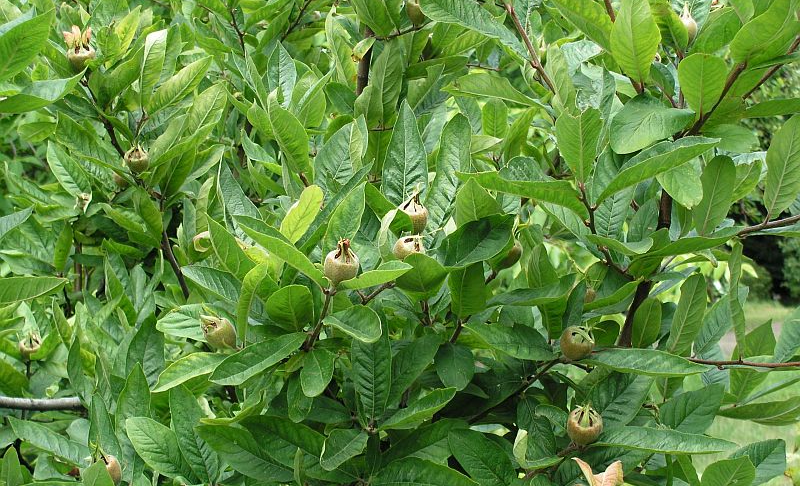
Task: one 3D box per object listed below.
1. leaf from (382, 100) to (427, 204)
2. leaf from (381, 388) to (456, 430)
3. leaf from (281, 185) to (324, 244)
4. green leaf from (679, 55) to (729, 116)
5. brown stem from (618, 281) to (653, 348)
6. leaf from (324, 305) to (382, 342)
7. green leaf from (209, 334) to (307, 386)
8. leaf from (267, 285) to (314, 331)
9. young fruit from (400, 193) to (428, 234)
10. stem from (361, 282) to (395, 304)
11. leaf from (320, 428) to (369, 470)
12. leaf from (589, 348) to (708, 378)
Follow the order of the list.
[{"bbox_3d":[0.004,-0.077,1.470,0.042,0.118,0.014,1,-9,0],"label":"leaf"},{"bbox_3d":[0.017,0.153,1.450,0.082,0.012,0.028,-24,31,12],"label":"leaf"},{"bbox_3d":[-0.094,-0.028,1.520,0.028,0.062,0.011,25,12,0],"label":"leaf"},{"bbox_3d":[0.267,-0.138,1.380,0.044,0.070,0.013,1,36,-1],"label":"green leaf"},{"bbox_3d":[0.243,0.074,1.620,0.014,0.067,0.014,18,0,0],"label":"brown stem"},{"bbox_3d":[-0.038,0.065,1.270,0.054,0.015,0.032,14,50,24],"label":"leaf"},{"bbox_3d":[-0.128,0.104,1.410,0.102,0.014,0.036,-26,43,-19],"label":"green leaf"},{"bbox_3d":[-0.091,0.055,1.310,0.040,0.043,0.014,-13,18,-2],"label":"leaf"},{"bbox_3d":[0.013,-0.029,1.400,0.027,0.038,0.027,-1,12,0],"label":"young fruit"},{"bbox_3d":[-0.021,0.048,1.520,0.036,0.007,0.007,-31,0,-6],"label":"stem"},{"bbox_3d":[-0.051,0.187,1.430,0.056,0.012,0.028,-35,49,-27],"label":"leaf"},{"bbox_3d":[0.224,0.108,1.420,0.110,0.012,0.031,6,37,6],"label":"leaf"}]

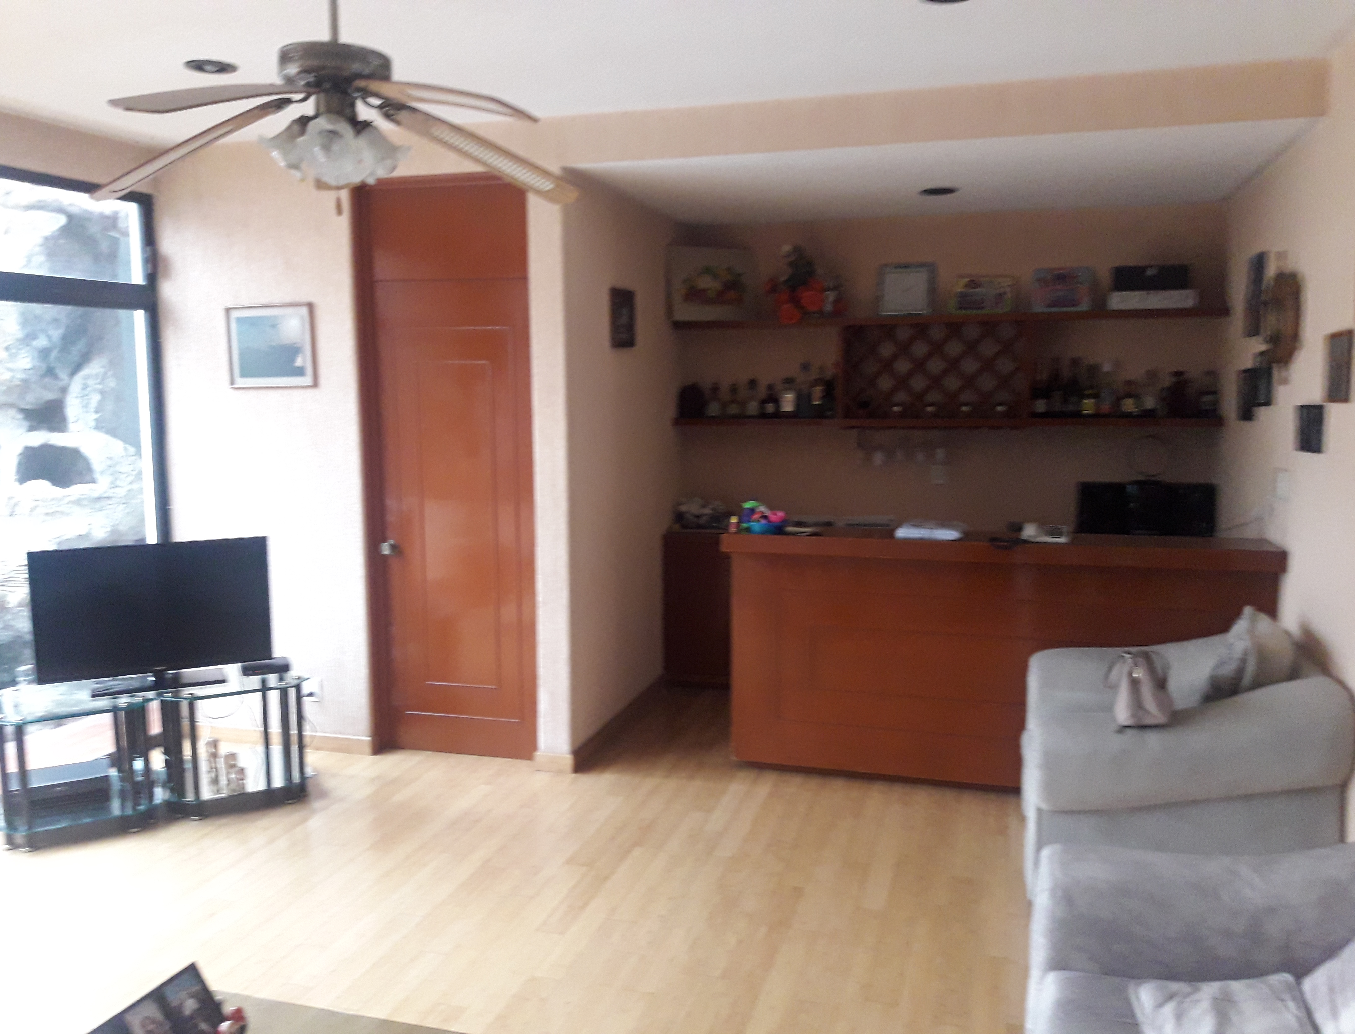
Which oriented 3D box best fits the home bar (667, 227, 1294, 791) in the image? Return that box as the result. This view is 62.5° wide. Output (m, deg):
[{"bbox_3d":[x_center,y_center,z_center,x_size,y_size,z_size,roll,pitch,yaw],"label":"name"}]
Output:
[{"bbox_3d":[1.109,-0.171,5.114,2.722,2.398,1.539,2,7,16],"label":"home bar"}]

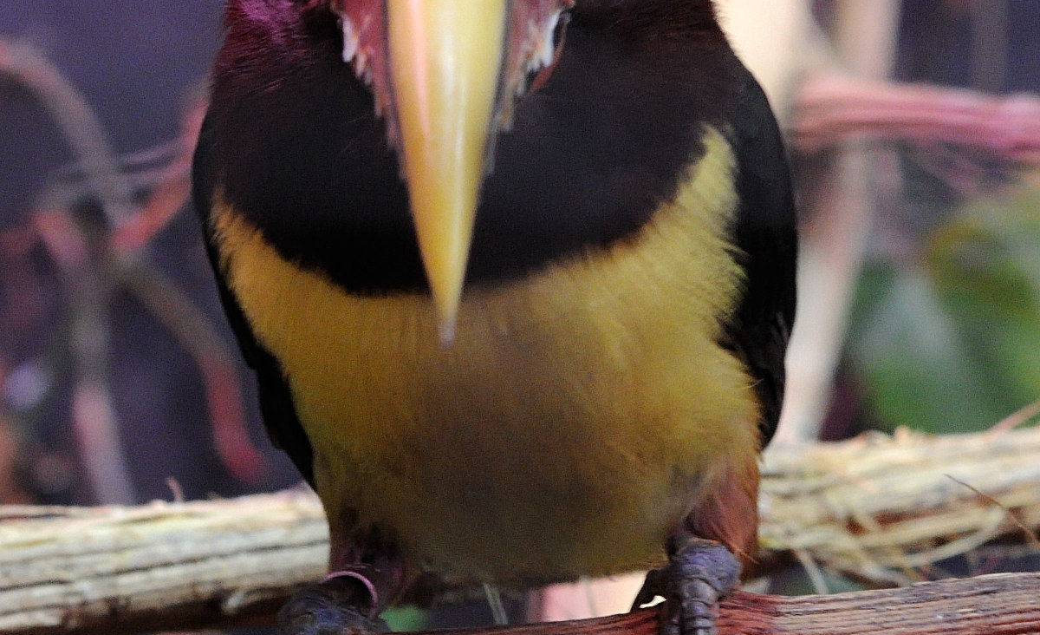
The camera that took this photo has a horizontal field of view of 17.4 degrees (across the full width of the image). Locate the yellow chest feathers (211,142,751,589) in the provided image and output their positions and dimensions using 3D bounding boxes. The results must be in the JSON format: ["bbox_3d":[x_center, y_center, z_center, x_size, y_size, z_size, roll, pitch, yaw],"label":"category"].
[{"bbox_3d":[-0.005,0.006,0.487,0.078,0.066,0.048,0,0,6],"label":"yellow chest feathers"}]

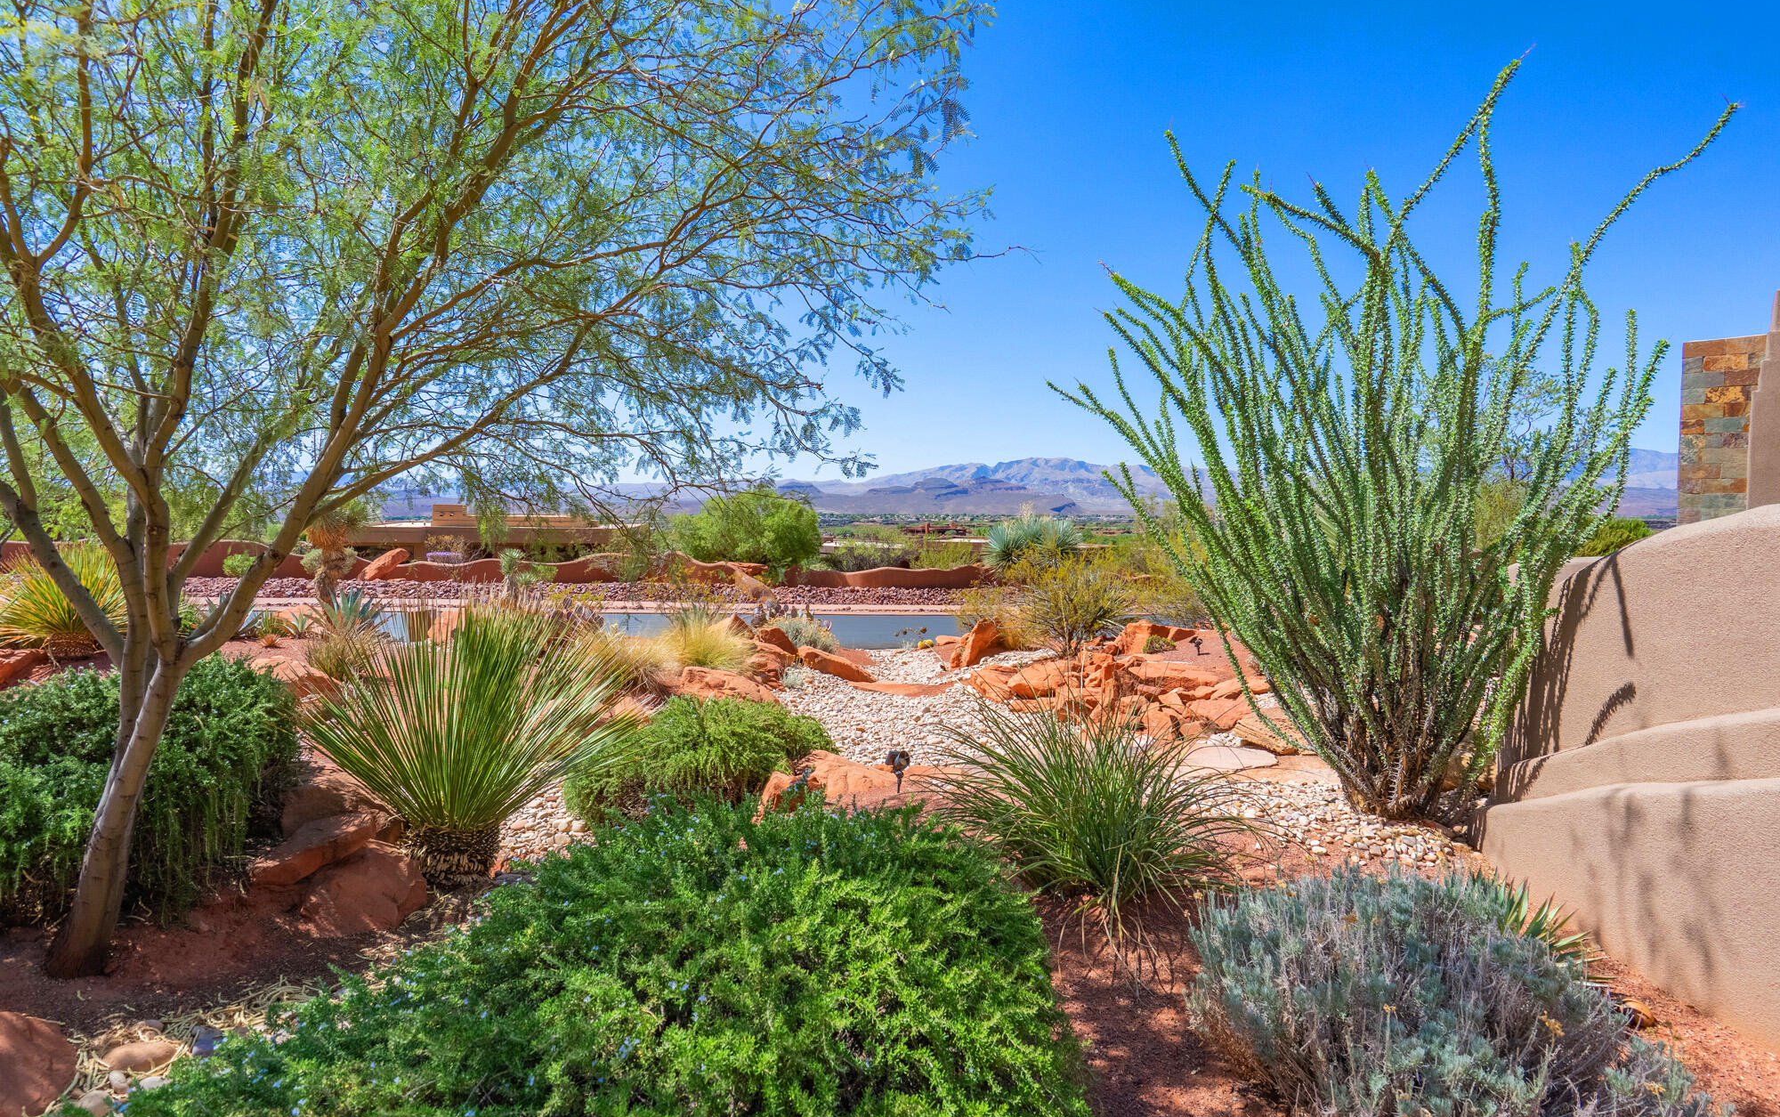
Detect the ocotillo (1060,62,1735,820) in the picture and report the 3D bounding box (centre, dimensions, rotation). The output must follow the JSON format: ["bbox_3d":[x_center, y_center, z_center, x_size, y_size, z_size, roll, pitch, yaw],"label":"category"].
[{"bbox_3d":[2.513,-0.650,4.350,3.000,3.950,2.800,0,3,0],"label":"ocotillo"}]

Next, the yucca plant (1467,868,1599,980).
[{"bbox_3d":[2.193,1.267,2.750,0.460,0.340,0.450,0,3,0],"label":"yucca plant"}]

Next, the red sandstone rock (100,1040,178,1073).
[{"bbox_3d":[-2.015,1.338,2.120,0.200,0.090,0.140,0,3,0],"label":"red sandstone rock"}]

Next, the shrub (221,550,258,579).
[{"bbox_3d":[-20.981,0.179,25.500,1.020,0.870,1.000,0,3,0],"label":"shrub"}]

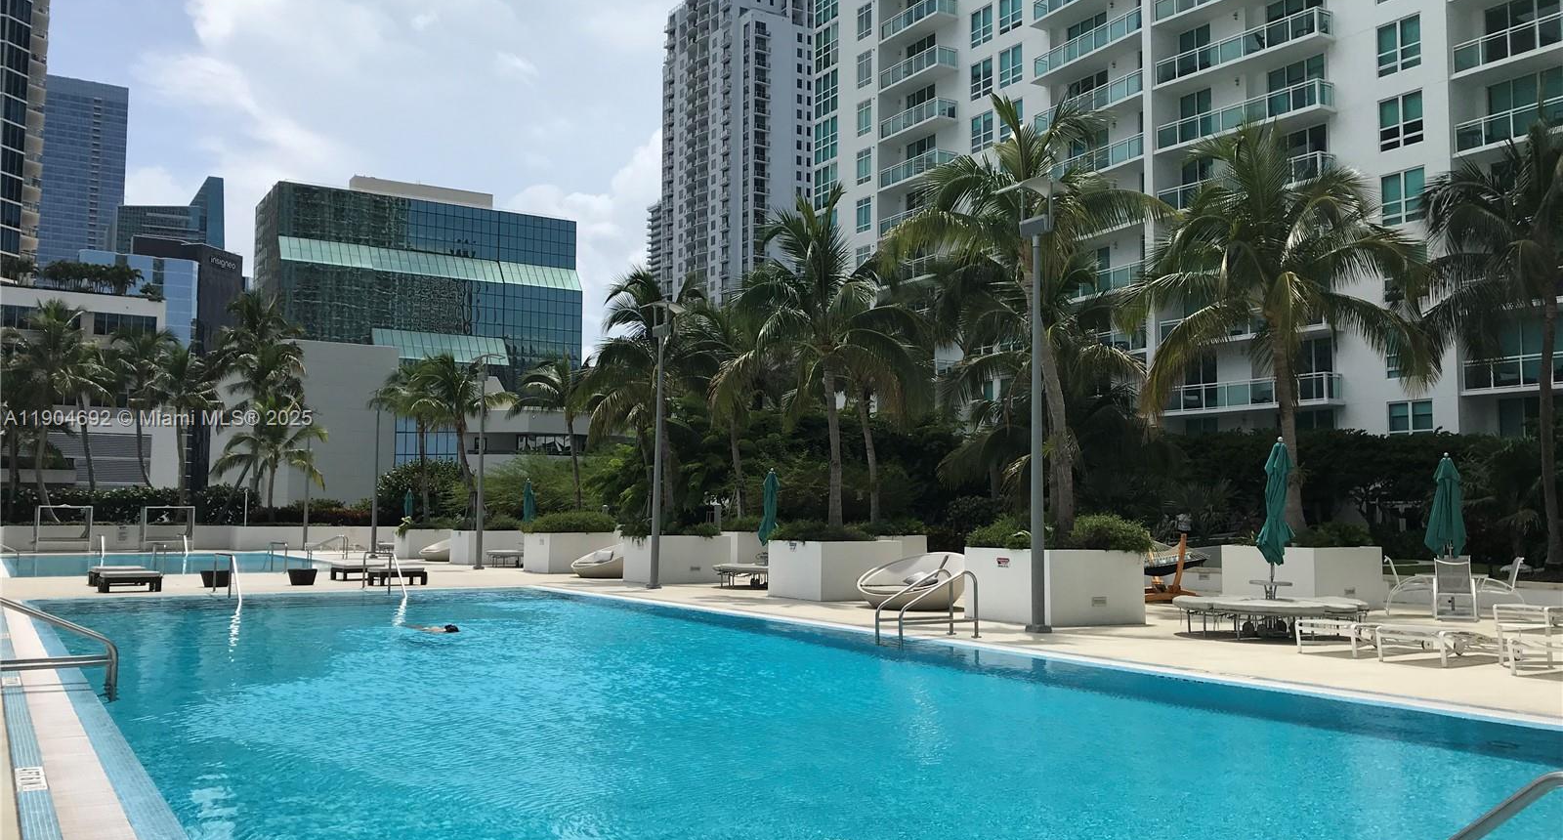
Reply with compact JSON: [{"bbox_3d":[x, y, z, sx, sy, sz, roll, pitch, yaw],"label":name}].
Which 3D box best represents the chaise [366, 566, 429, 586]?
[{"bbox_3d":[-8.415,3.385,27.533,1.280,0.400,0.750,3,-5,-32],"label":"chaise"}]

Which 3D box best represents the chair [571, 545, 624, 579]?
[{"bbox_3d":[-4.230,3.469,31.403,1.900,0.880,1.900,3,-5,-30],"label":"chair"}]

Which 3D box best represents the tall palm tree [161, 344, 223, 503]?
[{"bbox_3d":[-24.820,0.568,52.731,2.700,7.043,2.700,3,-5,-31],"label":"tall palm tree"}]

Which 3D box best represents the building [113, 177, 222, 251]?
[{"bbox_3d":[-203.429,-31.306,420.000,30.000,104.000,26.000,0,-4,0],"label":"building"}]

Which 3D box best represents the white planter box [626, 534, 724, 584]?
[{"bbox_3d":[-2.426,3.207,29.178,1.820,1.060,1.820,3,-5,-32],"label":"white planter box"}]

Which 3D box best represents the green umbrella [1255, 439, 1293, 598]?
[{"bbox_3d":[6.664,1.555,17.100,0.500,2.630,0.500,0,-4,0],"label":"green umbrella"}]

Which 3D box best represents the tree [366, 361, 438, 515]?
[{"bbox_3d":[-13.780,1.039,46.284,2.700,5.642,2.700,3,-5,-31],"label":"tree"}]

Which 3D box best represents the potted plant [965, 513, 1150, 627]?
[{"bbox_3d":[4.108,2.228,19.073,1.820,1.560,1.820,3,-5,-31],"label":"potted plant"}]

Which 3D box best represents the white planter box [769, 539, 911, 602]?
[{"bbox_3d":[1.012,2.816,23.768,1.820,1.060,1.820,3,-5,-32],"label":"white planter box"}]

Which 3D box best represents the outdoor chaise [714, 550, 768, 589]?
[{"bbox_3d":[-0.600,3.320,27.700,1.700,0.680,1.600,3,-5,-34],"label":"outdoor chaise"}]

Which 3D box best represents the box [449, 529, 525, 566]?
[{"bbox_3d":[-9.261,3.983,39.934,1.820,1.060,1.820,3,-5,-32],"label":"box"}]

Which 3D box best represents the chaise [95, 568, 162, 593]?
[{"bbox_3d":[-12.850,3.172,24.944,1.050,0.390,1.250,3,-5,-31],"label":"chaise"}]

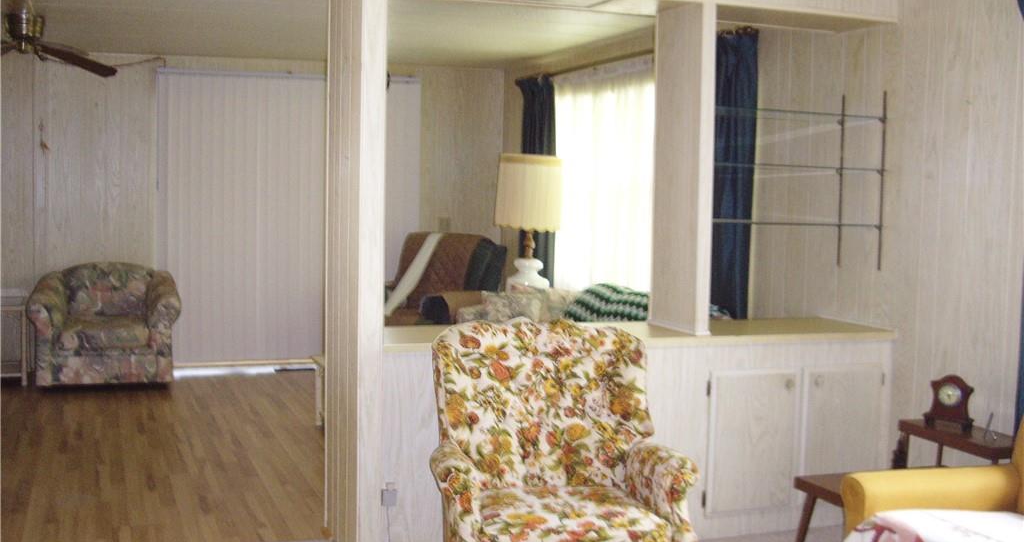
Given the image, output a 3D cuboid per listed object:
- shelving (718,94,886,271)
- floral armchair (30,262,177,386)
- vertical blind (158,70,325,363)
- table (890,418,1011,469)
[{"bbox_3d":[1.096,-0.385,4.650,0.872,0.767,0.331,0,4,-20],"label":"shelving"},{"bbox_3d":[-2.869,0.357,7.913,1.027,0.845,0.845,0,4,-20],"label":"floral armchair"},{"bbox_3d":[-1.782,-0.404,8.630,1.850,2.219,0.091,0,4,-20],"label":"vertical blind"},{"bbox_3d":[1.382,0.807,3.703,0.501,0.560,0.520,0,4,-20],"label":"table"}]

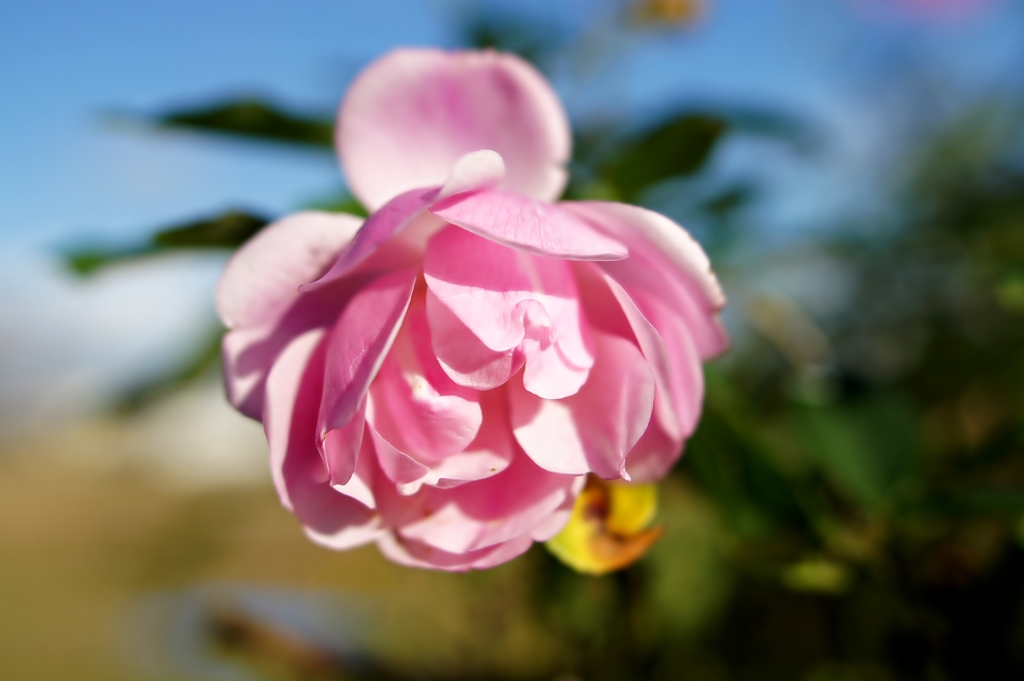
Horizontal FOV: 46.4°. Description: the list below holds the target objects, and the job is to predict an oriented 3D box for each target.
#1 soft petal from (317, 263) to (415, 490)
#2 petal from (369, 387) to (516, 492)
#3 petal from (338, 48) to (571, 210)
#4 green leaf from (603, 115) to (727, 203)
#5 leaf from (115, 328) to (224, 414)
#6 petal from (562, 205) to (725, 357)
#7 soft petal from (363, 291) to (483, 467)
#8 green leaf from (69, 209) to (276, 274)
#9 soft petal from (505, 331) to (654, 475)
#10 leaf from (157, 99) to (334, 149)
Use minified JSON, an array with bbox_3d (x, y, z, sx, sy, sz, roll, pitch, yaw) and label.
[{"bbox_3d":[-0.027,0.007,0.219,0.015,0.037,0.013,22,0,-40],"label":"soft petal"},{"bbox_3d":[-0.013,0.019,0.228,0.027,0.021,0.017,0,12,0],"label":"petal"},{"bbox_3d":[-0.012,-0.042,0.250,0.048,0.041,0.016,0,-15,0],"label":"petal"},{"bbox_3d":[0.036,-0.043,0.285,0.033,0.018,0.010,-39,5,-6],"label":"green leaf"},{"bbox_3d":[-0.085,0.007,0.300,0.036,0.010,0.014,-39,6,0],"label":"leaf"},{"bbox_3d":[0.025,-0.012,0.236,0.031,0.027,0.016,-21,0,14],"label":"petal"},{"bbox_3d":[-0.016,0.007,0.224,0.022,0.031,0.015,-6,0,-7],"label":"soft petal"},{"bbox_3d":[-0.081,-0.024,0.285,0.052,0.011,0.024,-12,15,0],"label":"green leaf"},{"bbox_3d":[0.013,0.011,0.219,0.024,0.025,0.014,-9,9,19],"label":"soft petal"},{"bbox_3d":[-0.063,-0.052,0.285,0.044,0.009,0.024,-6,15,0],"label":"leaf"}]

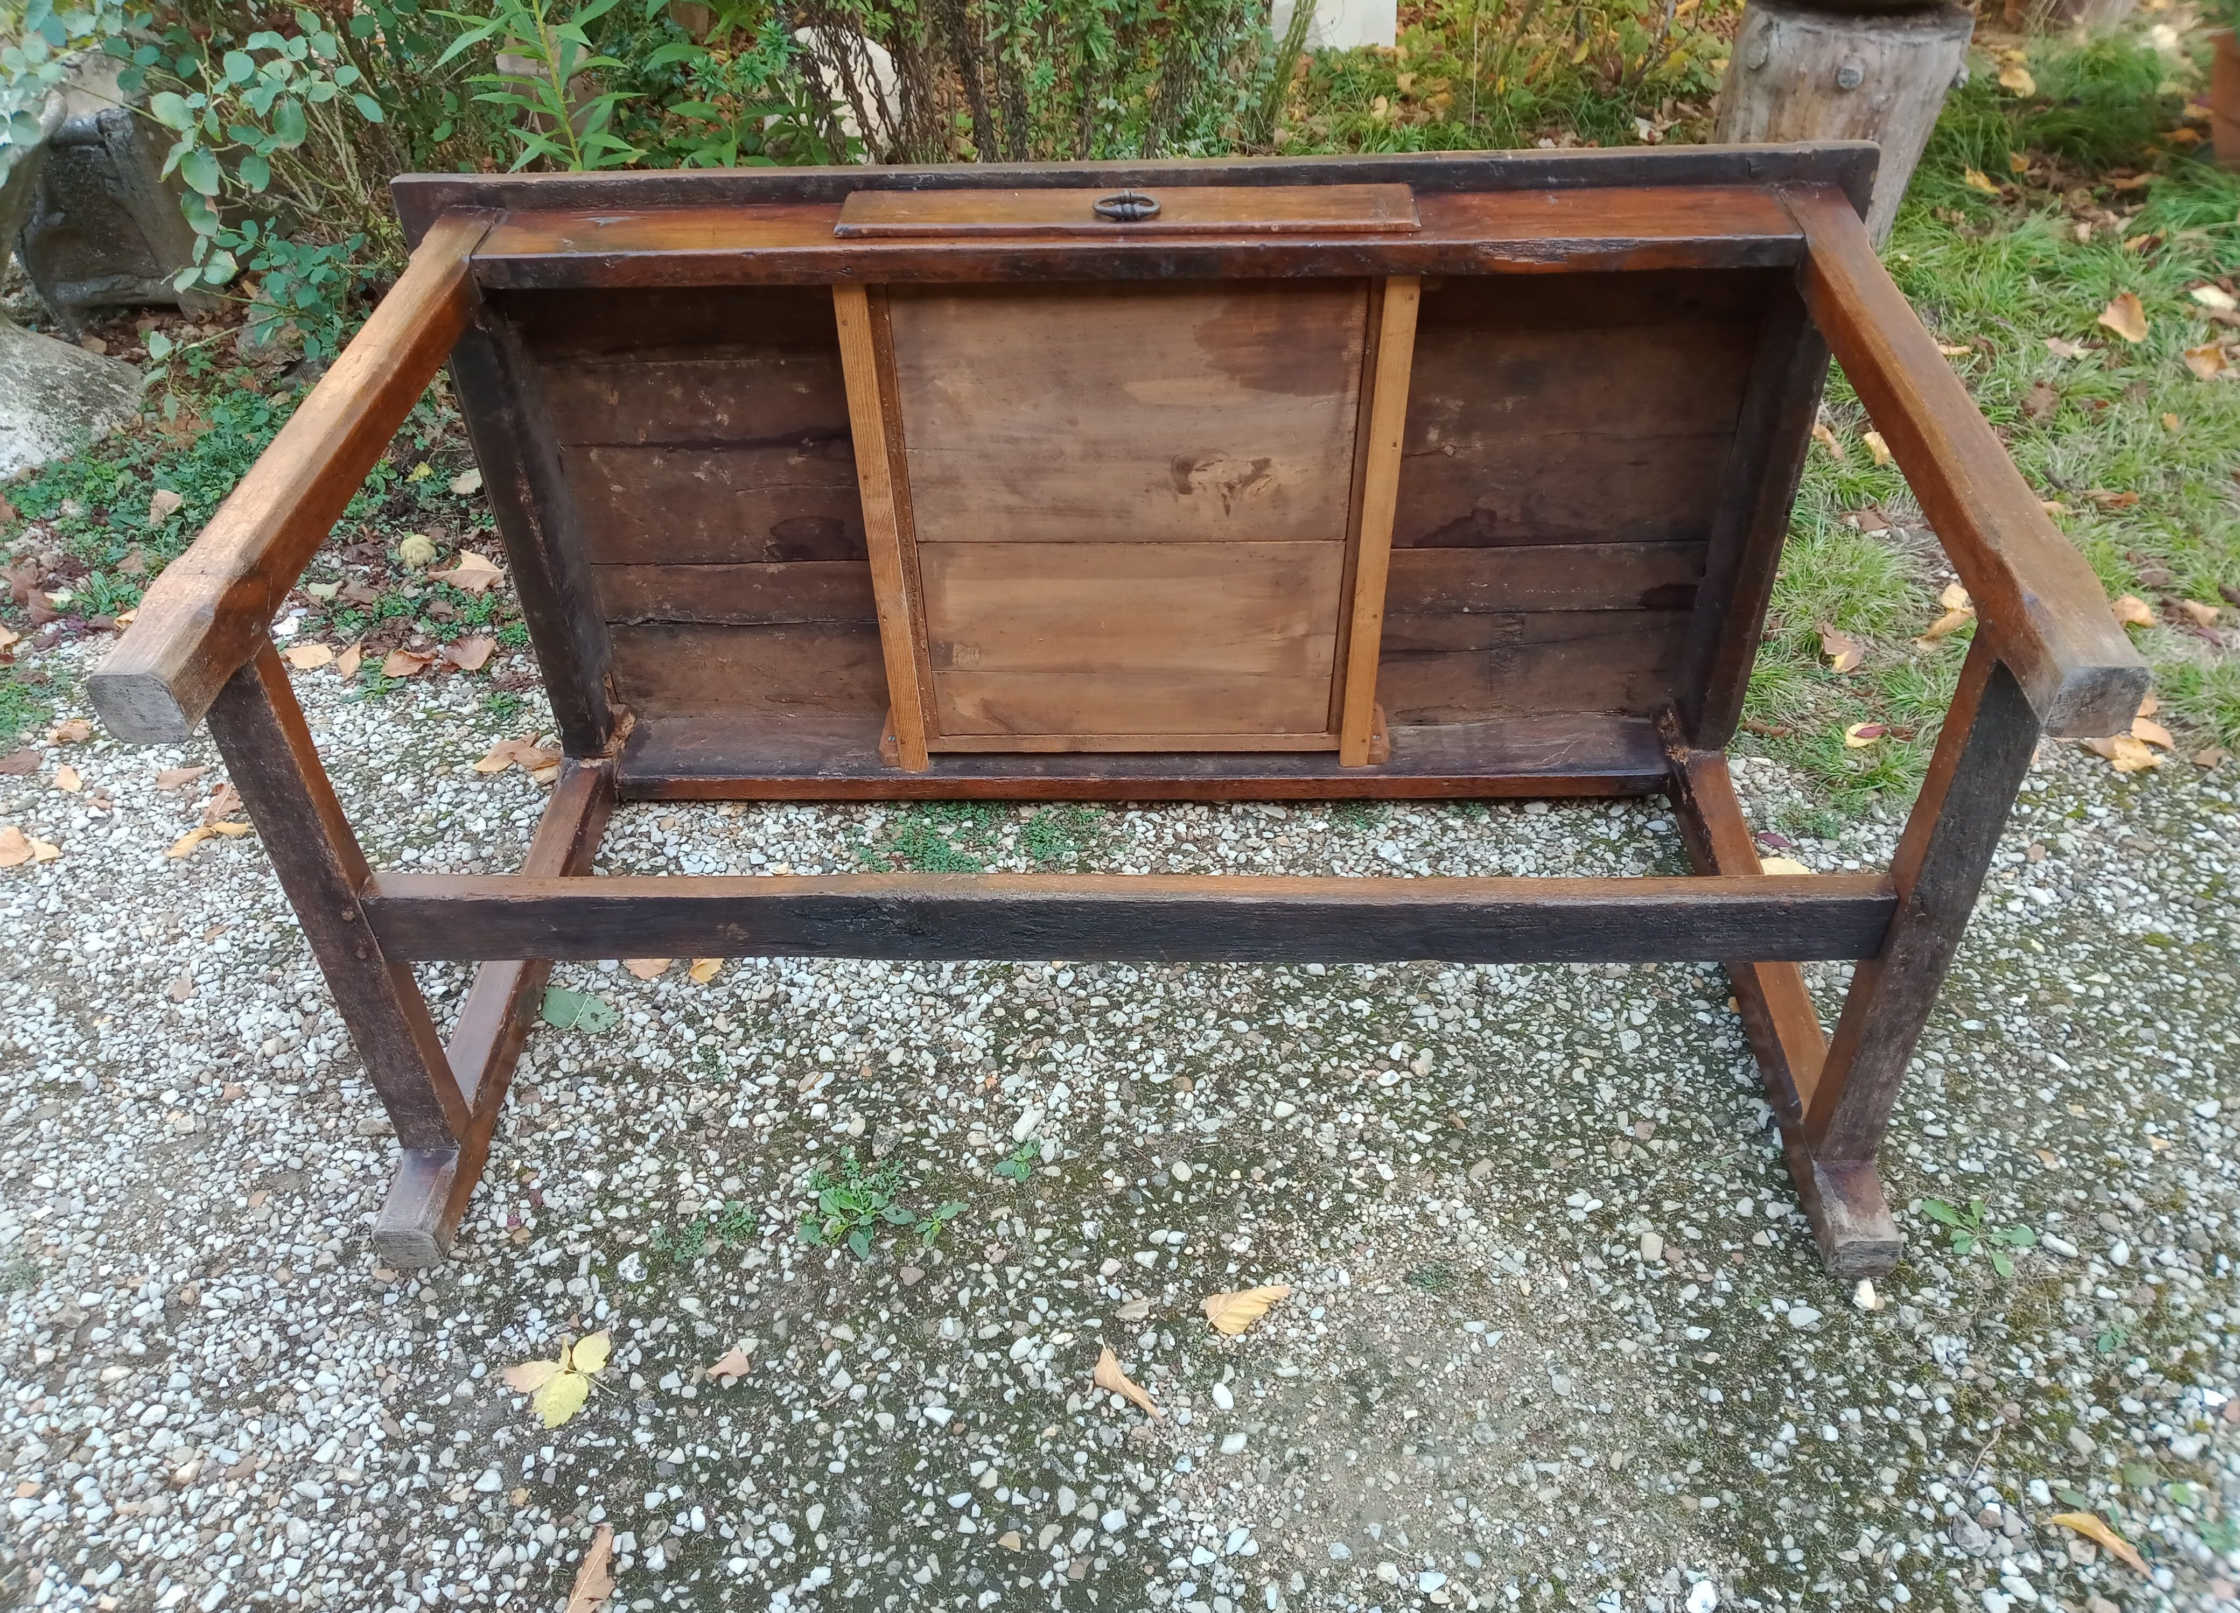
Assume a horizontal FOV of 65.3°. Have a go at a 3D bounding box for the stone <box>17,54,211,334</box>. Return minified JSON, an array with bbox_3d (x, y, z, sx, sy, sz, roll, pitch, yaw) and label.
[{"bbox_3d":[-1.915,-1.145,3.291,0.247,0.350,0.278,-21,41,-24],"label":"stone"}]

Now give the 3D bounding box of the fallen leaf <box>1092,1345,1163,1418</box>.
[{"bbox_3d":[0.005,0.477,1.444,0.030,0.018,0.080,-26,44,-27],"label":"fallen leaf"}]

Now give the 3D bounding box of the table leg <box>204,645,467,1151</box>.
[{"bbox_3d":[-0.606,0.093,1.376,0.042,0.514,0.040,0,40,2],"label":"table leg"}]

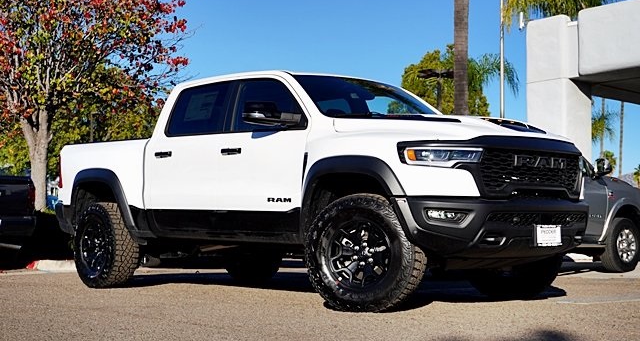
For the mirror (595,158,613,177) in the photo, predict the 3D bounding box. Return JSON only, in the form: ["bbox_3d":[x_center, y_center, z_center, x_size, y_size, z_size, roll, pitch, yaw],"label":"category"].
[{"bbox_3d":[4.078,-0.043,13.300,0.190,0.270,0.250,3,-4,-35],"label":"mirror"}]

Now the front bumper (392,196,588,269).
[{"bbox_3d":[1.500,0.458,6.987,2.060,0.480,0.540,3,-5,-43],"label":"front bumper"}]

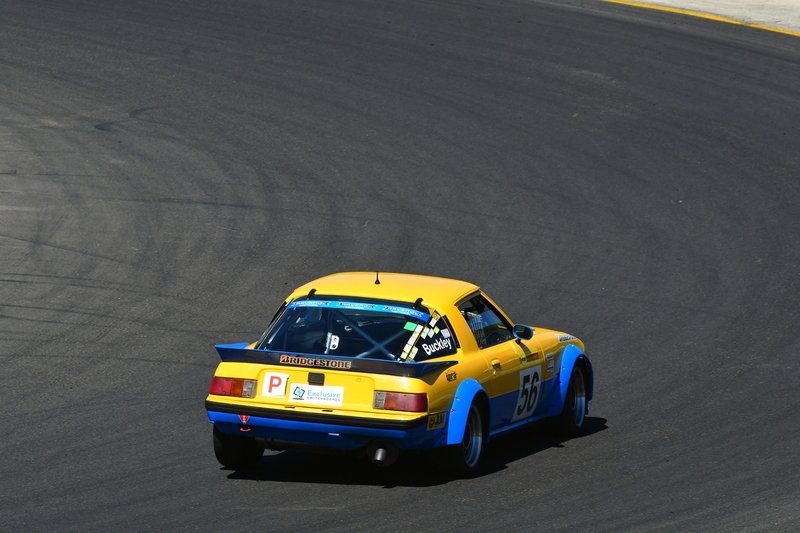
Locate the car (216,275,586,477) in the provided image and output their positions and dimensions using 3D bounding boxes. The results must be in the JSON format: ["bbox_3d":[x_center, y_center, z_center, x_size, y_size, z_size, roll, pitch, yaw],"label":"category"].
[{"bbox_3d":[0.010,0.655,58.493,1.780,1.220,4.260,1,6,18],"label":"car"}]

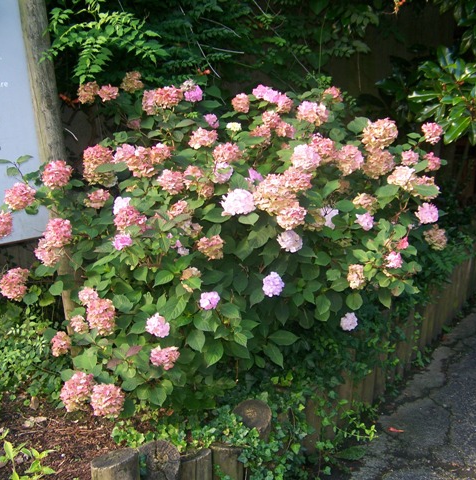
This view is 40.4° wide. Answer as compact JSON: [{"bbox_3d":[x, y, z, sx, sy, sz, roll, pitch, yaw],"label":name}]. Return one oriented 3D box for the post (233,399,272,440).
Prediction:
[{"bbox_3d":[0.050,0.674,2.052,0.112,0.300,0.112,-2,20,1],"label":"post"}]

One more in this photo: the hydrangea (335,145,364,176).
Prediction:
[{"bbox_3d":[0.478,-0.342,2.750,0.119,0.121,0.110,1,15,10],"label":"hydrangea"}]

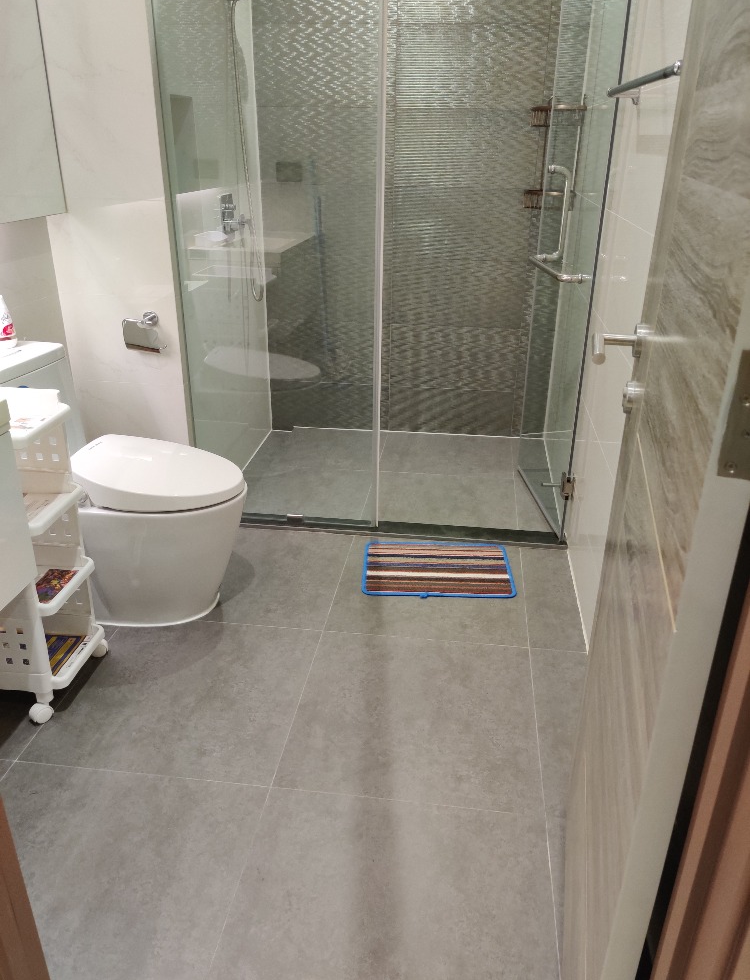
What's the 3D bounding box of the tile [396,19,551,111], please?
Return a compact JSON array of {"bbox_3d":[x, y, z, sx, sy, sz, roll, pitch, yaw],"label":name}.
[{"bbox_3d":[0.386,-1.720,3.179,0.600,0.300,0.013,4,24,6],"label":"tile"}]

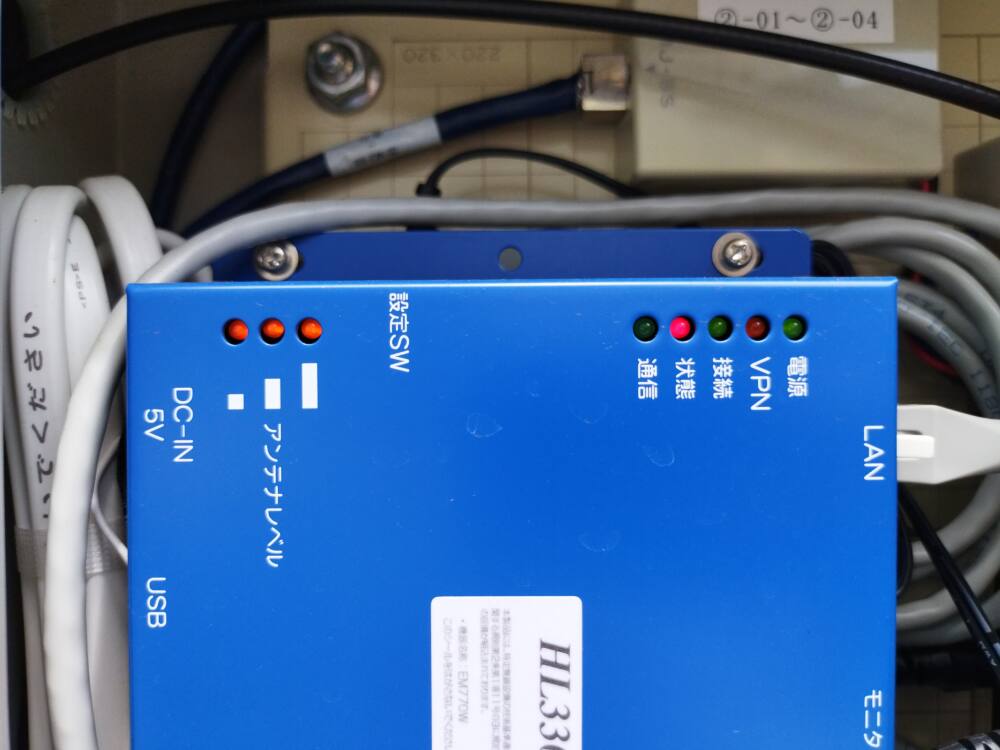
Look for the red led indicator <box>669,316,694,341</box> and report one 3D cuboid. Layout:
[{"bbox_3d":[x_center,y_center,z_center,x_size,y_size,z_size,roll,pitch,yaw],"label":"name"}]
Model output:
[{"bbox_3d":[0.031,-0.008,0.135,0.004,0.004,0.004,0,0,0],"label":"red led indicator"}]

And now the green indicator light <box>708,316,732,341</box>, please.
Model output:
[{"bbox_3d":[0.038,-0.008,0.135,0.004,0.004,0.004,0,0,0],"label":"green indicator light"}]

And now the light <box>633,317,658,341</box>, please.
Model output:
[{"bbox_3d":[0.025,-0.008,0.135,0.004,0.004,0.004,0,0,0],"label":"light"}]

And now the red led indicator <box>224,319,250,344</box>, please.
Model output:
[{"bbox_3d":[-0.045,-0.008,0.135,0.004,0.004,0.004,0,0,0],"label":"red led indicator"}]

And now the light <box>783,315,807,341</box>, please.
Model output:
[{"bbox_3d":[0.051,-0.008,0.135,0.004,0.004,0.004,0,0,0],"label":"light"}]

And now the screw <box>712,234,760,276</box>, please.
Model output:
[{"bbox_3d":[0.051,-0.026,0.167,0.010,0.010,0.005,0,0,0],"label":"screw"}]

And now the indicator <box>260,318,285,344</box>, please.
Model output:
[{"bbox_3d":[-0.039,-0.008,0.135,0.004,0.004,0.004,0,0,0],"label":"indicator"}]

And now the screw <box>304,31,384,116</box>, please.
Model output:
[{"bbox_3d":[-0.034,-0.065,0.168,0.018,0.018,0.011,0,0,0],"label":"screw"}]

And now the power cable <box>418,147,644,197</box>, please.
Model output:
[{"bbox_3d":[0.007,-0.043,0.166,0.049,0.011,0.005,0,0,0],"label":"power cable"}]

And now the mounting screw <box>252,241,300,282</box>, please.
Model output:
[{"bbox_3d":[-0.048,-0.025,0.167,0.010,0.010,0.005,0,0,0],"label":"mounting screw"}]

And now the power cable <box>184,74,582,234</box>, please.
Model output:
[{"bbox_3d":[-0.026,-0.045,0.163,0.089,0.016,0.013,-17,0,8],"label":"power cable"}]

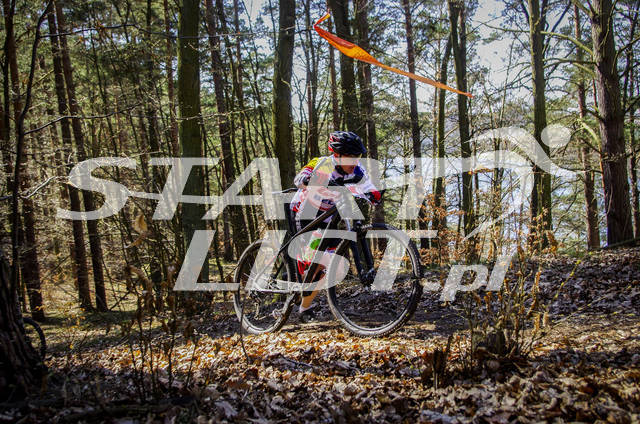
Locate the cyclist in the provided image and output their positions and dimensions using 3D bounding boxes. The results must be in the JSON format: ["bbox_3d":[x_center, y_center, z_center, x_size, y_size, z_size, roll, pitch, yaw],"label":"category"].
[{"bbox_3d":[0.070,0.120,5.070,0.660,1.430,0.780,-1,0,-37],"label":"cyclist"}]

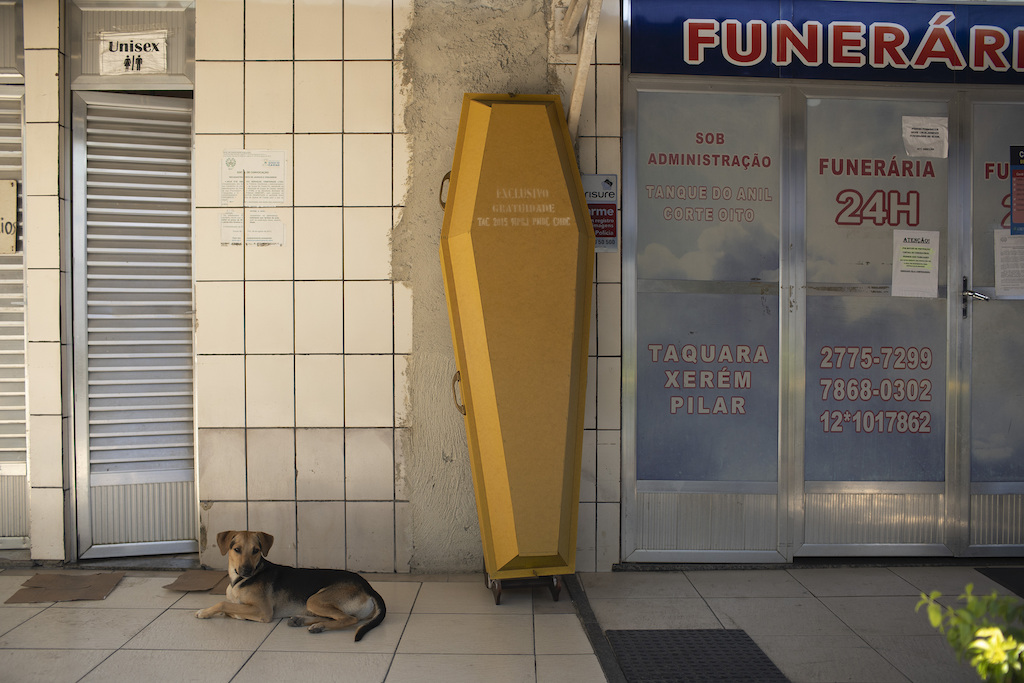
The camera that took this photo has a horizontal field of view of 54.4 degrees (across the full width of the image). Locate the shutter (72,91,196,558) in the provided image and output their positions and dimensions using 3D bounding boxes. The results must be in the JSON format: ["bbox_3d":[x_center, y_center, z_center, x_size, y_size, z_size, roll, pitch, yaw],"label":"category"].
[{"bbox_3d":[-1.654,-0.065,4.440,0.521,2.043,0.035,0,1,-17],"label":"shutter"}]

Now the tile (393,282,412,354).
[{"bbox_3d":[-0.449,-0.100,4.102,0.080,0.300,0.012,0,1,-1],"label":"tile"}]

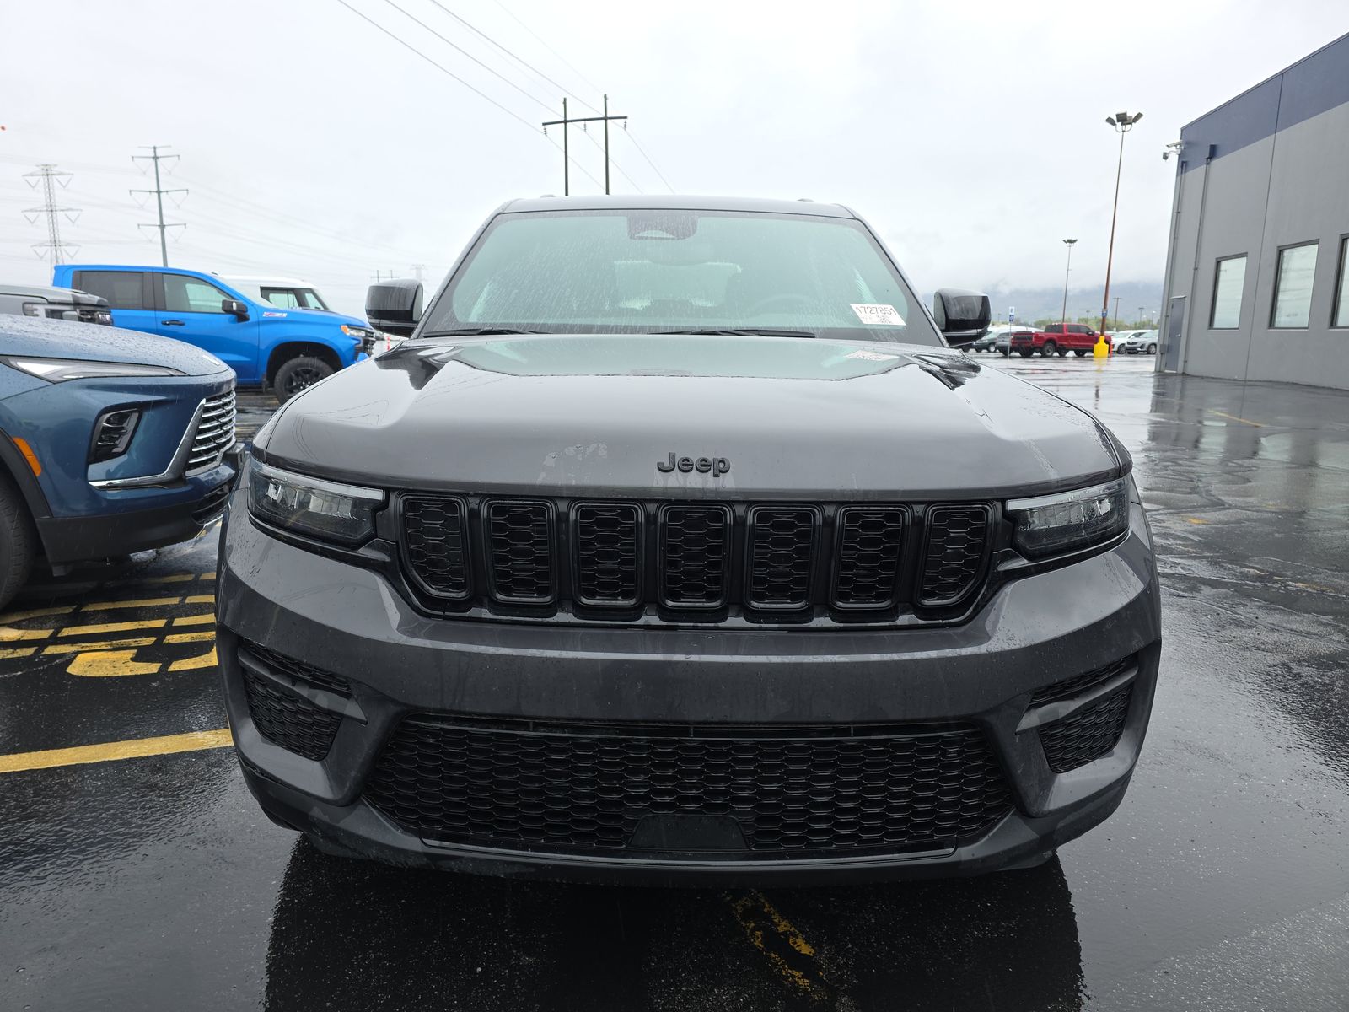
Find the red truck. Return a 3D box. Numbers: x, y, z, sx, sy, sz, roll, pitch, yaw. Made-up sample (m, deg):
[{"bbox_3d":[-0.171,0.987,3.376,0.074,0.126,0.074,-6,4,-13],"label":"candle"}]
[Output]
[{"bbox_3d":[24.982,-10.550,57.195,6.300,2.060,2.040,-3,12,-18],"label":"red truck"}]

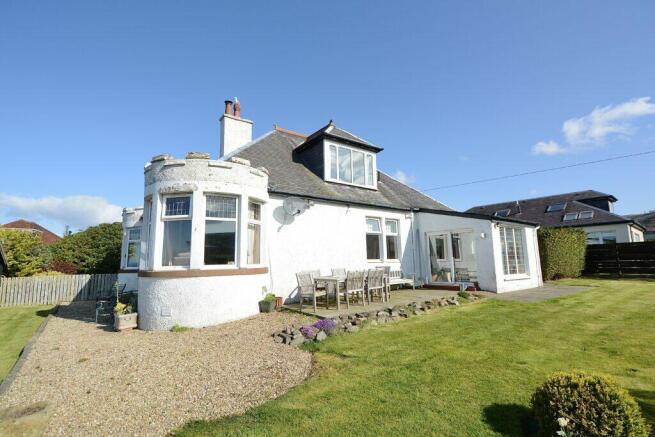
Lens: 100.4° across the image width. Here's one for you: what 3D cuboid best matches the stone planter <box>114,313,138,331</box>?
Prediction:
[{"bbox_3d":[-4.049,2.057,5.534,0.335,0.291,0.305,5,-10,-34],"label":"stone planter"}]

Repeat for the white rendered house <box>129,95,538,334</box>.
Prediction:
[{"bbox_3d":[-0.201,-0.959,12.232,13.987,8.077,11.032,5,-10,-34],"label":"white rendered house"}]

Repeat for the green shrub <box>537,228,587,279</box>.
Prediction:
[{"bbox_3d":[12.221,1.925,14.610,3.645,2.610,1.872,5,-10,-34],"label":"green shrub"}]

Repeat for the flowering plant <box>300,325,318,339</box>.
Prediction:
[{"bbox_3d":[-0.349,2.071,4.936,0.286,0.187,0.286,5,-10,-34],"label":"flowering plant"}]

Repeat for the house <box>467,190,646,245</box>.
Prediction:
[{"bbox_3d":[15.617,1.456,22.703,8.077,5.910,13.790,6,-11,-38],"label":"house"}]

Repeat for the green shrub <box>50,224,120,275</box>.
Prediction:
[{"bbox_3d":[-10.908,1.790,12.698,3.054,3.152,2.561,5,-10,-34],"label":"green shrub"}]

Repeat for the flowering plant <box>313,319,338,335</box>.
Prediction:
[{"bbox_3d":[-0.057,2.083,5.294,0.433,0.217,0.374,5,-10,-34],"label":"flowering plant"}]

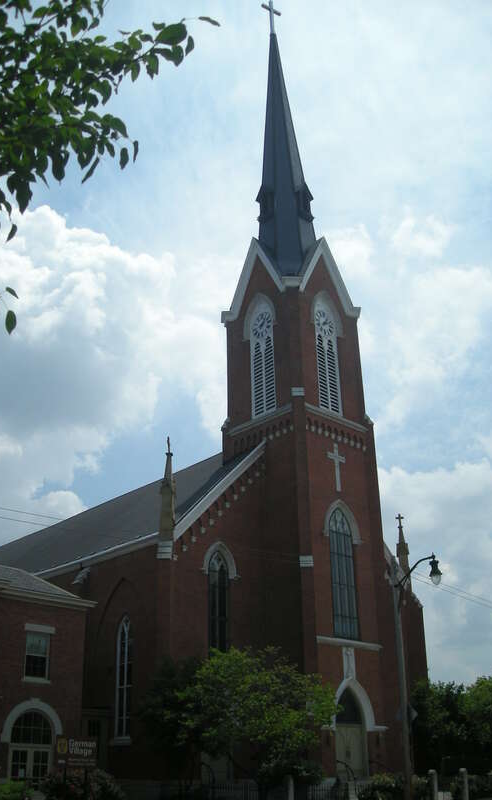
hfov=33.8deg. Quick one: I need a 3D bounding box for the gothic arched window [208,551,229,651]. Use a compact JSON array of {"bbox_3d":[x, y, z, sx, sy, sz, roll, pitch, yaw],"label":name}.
[{"bbox_3d":[-1.407,10.507,41.303,1.500,5.600,0.300,22,-34,-39],"label":"gothic arched window"}]

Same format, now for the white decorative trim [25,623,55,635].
[{"bbox_3d":[-8.618,9.638,33.963,1.472,0.264,0.160,22,-34,-39],"label":"white decorative trim"}]

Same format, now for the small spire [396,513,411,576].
[{"bbox_3d":[10.534,10.113,54.520,0.680,5.000,0.680,22,-34,-39],"label":"small spire"}]

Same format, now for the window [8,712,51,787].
[{"bbox_3d":[-8.604,13.973,32.066,1.891,3.200,0.350,22,-34,-39],"label":"window"}]

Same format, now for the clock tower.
[{"bbox_3d":[2.852,-5.765,54.653,7.000,59.700,7.000,22,-34,-39],"label":"clock tower"}]

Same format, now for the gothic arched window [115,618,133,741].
[{"bbox_3d":[-5.737,13.493,39.472,0.300,5.600,1.250,22,-34,-39],"label":"gothic arched window"}]

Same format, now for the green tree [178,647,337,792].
[{"bbox_3d":[0.484,13.293,32.941,6.200,6.300,5.900,-1,-25,0],"label":"green tree"}]

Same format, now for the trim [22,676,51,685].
[{"bbox_3d":[-8.563,11.536,33.083,1.302,0.155,0.200,22,-34,-39],"label":"trim"}]

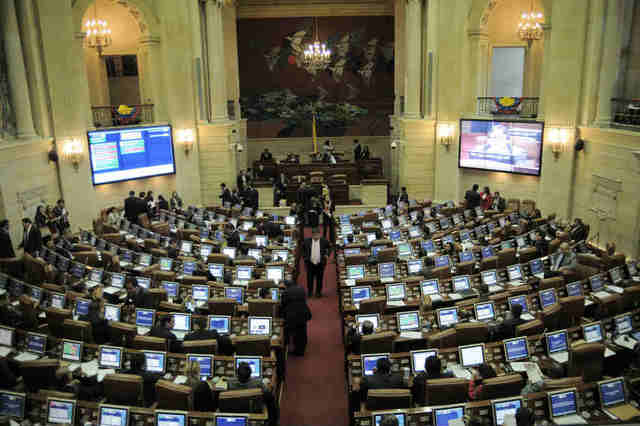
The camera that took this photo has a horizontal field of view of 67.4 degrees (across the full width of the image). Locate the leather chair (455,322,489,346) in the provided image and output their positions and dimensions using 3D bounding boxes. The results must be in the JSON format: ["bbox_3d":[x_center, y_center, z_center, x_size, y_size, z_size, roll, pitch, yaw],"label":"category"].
[{"bbox_3d":[2.632,2.384,8.706,0.610,1.040,0.640,-3,12,-9],"label":"leather chair"}]

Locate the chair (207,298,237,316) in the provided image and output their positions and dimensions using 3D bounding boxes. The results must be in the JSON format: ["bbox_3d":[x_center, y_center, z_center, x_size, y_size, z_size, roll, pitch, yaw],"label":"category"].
[{"bbox_3d":[-1.927,2.206,9.938,0.610,1.040,0.640,0,12,5],"label":"chair"}]

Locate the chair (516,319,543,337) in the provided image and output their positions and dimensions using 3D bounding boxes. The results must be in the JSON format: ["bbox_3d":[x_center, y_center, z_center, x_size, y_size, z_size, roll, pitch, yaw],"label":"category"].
[{"bbox_3d":[3.166,2.190,7.789,0.600,1.080,0.620,-6,14,-21],"label":"chair"}]

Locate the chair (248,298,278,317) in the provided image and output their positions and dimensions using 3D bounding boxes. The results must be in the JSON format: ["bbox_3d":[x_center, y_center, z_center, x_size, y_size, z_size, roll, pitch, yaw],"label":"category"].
[{"bbox_3d":[-0.933,1.983,8.818,0.610,1.030,0.650,0,13,8],"label":"chair"}]

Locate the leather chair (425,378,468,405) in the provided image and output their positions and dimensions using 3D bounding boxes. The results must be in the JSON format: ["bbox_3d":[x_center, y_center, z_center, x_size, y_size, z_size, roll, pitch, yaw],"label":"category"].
[{"bbox_3d":[1.542,2.492,6.275,0.610,1.030,0.650,-2,13,-4],"label":"leather chair"}]

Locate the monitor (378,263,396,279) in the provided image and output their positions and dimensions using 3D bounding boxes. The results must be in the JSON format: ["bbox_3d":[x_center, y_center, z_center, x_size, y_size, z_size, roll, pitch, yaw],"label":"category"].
[{"bbox_3d":[1.554,1.335,11.086,0.405,0.345,0.060,-3,2,-9],"label":"monitor"}]

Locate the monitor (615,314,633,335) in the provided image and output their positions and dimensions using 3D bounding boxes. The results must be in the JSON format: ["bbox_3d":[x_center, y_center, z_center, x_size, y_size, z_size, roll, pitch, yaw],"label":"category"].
[{"bbox_3d":[4.725,1.724,7.460,0.370,0.300,0.070,-7,6,-22],"label":"monitor"}]

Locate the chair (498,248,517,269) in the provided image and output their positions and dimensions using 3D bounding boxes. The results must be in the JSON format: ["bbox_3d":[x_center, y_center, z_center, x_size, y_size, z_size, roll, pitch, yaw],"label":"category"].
[{"bbox_3d":[4.452,1.419,12.100,0.600,1.050,0.620,-6,13,-23],"label":"chair"}]

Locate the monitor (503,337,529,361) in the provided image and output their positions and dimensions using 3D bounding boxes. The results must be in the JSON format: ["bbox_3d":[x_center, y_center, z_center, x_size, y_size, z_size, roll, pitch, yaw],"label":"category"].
[{"bbox_3d":[2.978,2.080,7.311,0.405,0.345,0.060,-4,2,-13],"label":"monitor"}]

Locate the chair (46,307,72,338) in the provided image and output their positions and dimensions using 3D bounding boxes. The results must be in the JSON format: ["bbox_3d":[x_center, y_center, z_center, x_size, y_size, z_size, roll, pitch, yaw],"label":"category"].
[{"bbox_3d":[-4.387,2.116,8.644,0.610,1.030,0.650,3,13,18],"label":"chair"}]

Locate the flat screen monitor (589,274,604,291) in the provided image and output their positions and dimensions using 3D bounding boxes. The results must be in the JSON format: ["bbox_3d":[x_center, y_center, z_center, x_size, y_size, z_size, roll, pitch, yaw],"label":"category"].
[{"bbox_3d":[5.286,1.322,9.169,0.370,0.300,0.070,-7,6,-24],"label":"flat screen monitor"}]

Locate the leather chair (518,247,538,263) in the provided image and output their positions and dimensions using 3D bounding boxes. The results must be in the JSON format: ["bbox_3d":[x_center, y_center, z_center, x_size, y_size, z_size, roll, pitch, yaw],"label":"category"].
[{"bbox_3d":[4.671,1.268,11.309,0.610,1.030,0.650,-5,13,-17],"label":"leather chair"}]

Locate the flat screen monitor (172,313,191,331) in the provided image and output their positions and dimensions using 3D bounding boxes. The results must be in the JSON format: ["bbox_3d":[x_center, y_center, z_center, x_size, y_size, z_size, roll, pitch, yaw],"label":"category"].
[{"bbox_3d":[-2.295,1.804,7.896,0.375,0.295,0.060,2,-11,13],"label":"flat screen monitor"}]

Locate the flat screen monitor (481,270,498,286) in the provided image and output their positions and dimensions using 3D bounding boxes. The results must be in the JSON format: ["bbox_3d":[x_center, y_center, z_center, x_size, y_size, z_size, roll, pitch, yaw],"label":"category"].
[{"bbox_3d":[3.375,1.308,9.531,0.375,0.295,0.060,-5,-10,-17],"label":"flat screen monitor"}]

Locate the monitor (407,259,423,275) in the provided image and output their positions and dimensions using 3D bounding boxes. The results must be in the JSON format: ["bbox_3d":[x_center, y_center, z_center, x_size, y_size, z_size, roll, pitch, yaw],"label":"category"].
[{"bbox_3d":[2.261,1.280,11.276,0.405,0.345,0.060,-4,2,-13],"label":"monitor"}]

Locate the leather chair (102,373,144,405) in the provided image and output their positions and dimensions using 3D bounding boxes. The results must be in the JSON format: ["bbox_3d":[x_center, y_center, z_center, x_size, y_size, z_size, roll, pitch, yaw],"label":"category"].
[{"bbox_3d":[-2.505,2.577,6.625,0.600,1.080,0.620,1,13,8],"label":"leather chair"}]

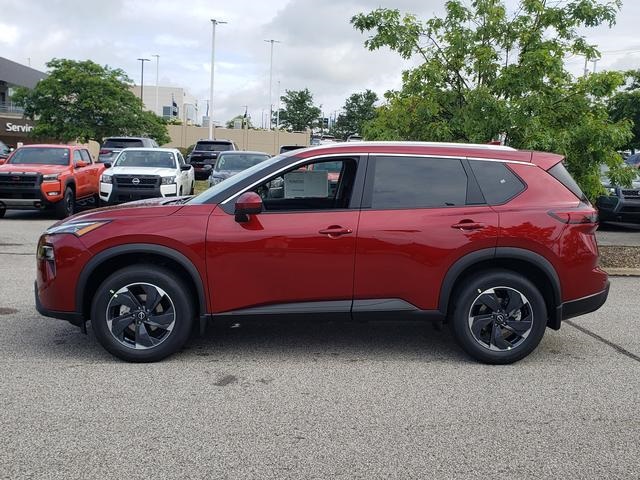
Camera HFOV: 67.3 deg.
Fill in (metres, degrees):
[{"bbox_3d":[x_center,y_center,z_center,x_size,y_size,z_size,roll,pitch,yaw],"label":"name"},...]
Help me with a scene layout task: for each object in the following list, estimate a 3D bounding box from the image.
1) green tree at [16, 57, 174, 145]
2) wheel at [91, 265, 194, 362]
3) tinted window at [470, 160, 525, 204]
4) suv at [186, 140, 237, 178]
[{"bbox_3d":[-12.300,-6.500,26.000,8.400,6.500,8.000,1,8,0],"label":"green tree"},{"bbox_3d":[-1.325,0.553,3.682,0.735,0.735,0.240,1,6,-2],"label":"wheel"},{"bbox_3d":[1.373,-0.447,3.740,0.450,0.370,0.060,2,-8,-6],"label":"tinted window"},{"bbox_3d":[-4.700,-3.600,21.600,1.930,1.750,4.800,0,8,-11],"label":"suv"}]

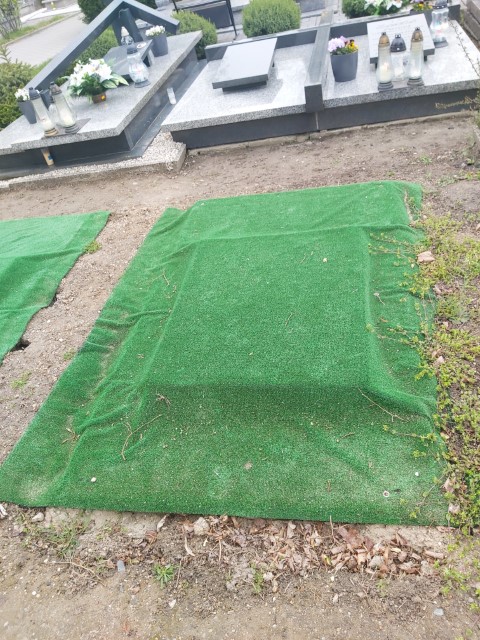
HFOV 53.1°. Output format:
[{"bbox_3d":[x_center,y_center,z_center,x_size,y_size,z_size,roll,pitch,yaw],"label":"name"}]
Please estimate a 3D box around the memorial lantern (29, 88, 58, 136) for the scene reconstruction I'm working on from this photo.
[{"bbox_3d":[-1.490,-1.559,3.605,0.118,0.340,0.118,-1,43,15],"label":"memorial lantern"}]

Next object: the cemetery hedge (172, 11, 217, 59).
[{"bbox_3d":[-0.550,-3.331,5.607,0.550,0.540,0.550,-1,43,16],"label":"cemetery hedge"}]

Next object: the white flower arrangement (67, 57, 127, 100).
[{"bbox_3d":[-1.153,-1.949,3.895,0.480,0.290,0.410,-1,43,16],"label":"white flower arrangement"}]

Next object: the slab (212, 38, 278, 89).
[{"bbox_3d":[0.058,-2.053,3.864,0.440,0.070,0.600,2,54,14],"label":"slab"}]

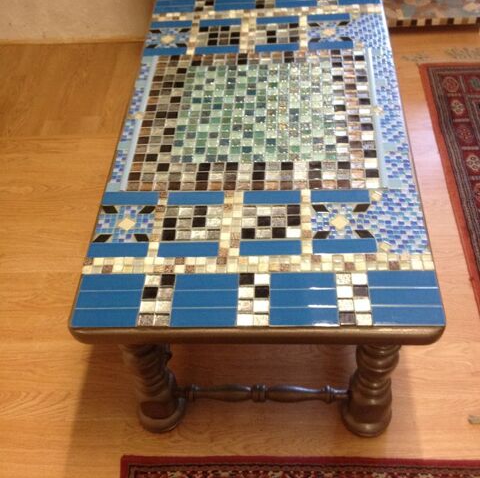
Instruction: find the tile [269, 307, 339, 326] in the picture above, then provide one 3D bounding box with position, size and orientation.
[{"bbox_3d":[0.096,0.117,0.955,0.100,0.008,0.032,-1,46,5],"label":"tile"}]

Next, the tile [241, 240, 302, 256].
[{"bbox_3d":[0.051,0.018,1.055,0.100,0.008,0.032,-1,46,5],"label":"tile"}]

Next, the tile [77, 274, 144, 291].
[{"bbox_3d":[-0.198,0.071,1.012,0.099,0.008,0.032,-1,47,5],"label":"tile"}]

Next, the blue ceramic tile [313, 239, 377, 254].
[{"bbox_3d":[0.169,0.014,1.048,0.100,0.008,0.031,-1,48,5],"label":"blue ceramic tile"}]

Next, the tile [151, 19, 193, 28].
[{"bbox_3d":[-0.168,-0.523,1.594,0.100,0.008,0.032,-1,46,5],"label":"tile"}]

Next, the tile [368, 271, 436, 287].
[{"bbox_3d":[0.249,0.064,0.996,0.101,0.008,0.032,-1,48,5],"label":"tile"}]

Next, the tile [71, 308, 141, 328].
[{"bbox_3d":[-0.203,0.122,0.980,0.100,0.008,0.032,-1,46,5],"label":"tile"}]

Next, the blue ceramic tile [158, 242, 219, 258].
[{"bbox_3d":[-0.085,0.020,1.068,0.100,0.008,0.032,-1,48,5],"label":"blue ceramic tile"}]

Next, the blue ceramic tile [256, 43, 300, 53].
[{"bbox_3d":[0.087,-0.434,1.484,0.100,0.008,0.032,-1,46,5],"label":"blue ceramic tile"}]

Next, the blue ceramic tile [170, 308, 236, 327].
[{"bbox_3d":[-0.052,0.118,0.954,0.099,0.008,0.032,-1,47,5],"label":"blue ceramic tile"}]

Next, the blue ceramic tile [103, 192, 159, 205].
[{"bbox_3d":[-0.194,-0.069,1.163,0.100,0.008,0.032,-1,46,5],"label":"blue ceramic tile"}]

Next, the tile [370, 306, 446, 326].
[{"bbox_3d":[0.241,0.114,0.931,0.099,0.008,0.032,-1,47,5],"label":"tile"}]

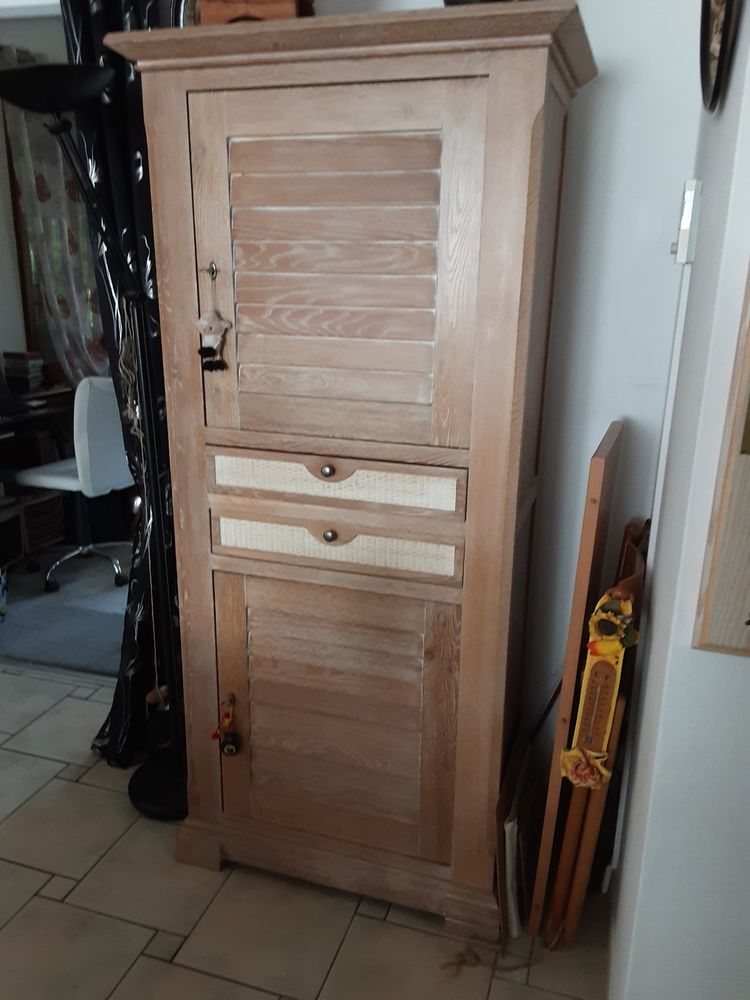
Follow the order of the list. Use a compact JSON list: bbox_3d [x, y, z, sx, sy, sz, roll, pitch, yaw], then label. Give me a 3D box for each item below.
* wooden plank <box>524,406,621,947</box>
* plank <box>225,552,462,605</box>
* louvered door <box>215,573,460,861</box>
[{"bbox_3d":[0.463,0.403,1.858,0.025,1.113,0.421,9,18,19],"label":"wooden plank"},{"bbox_3d":[-0.089,0.164,1.741,0.570,0.037,0.025,6,17,16],"label":"plank"},{"bbox_3d":[-0.093,0.491,1.839,0.570,0.647,0.025,6,17,16],"label":"louvered door"}]

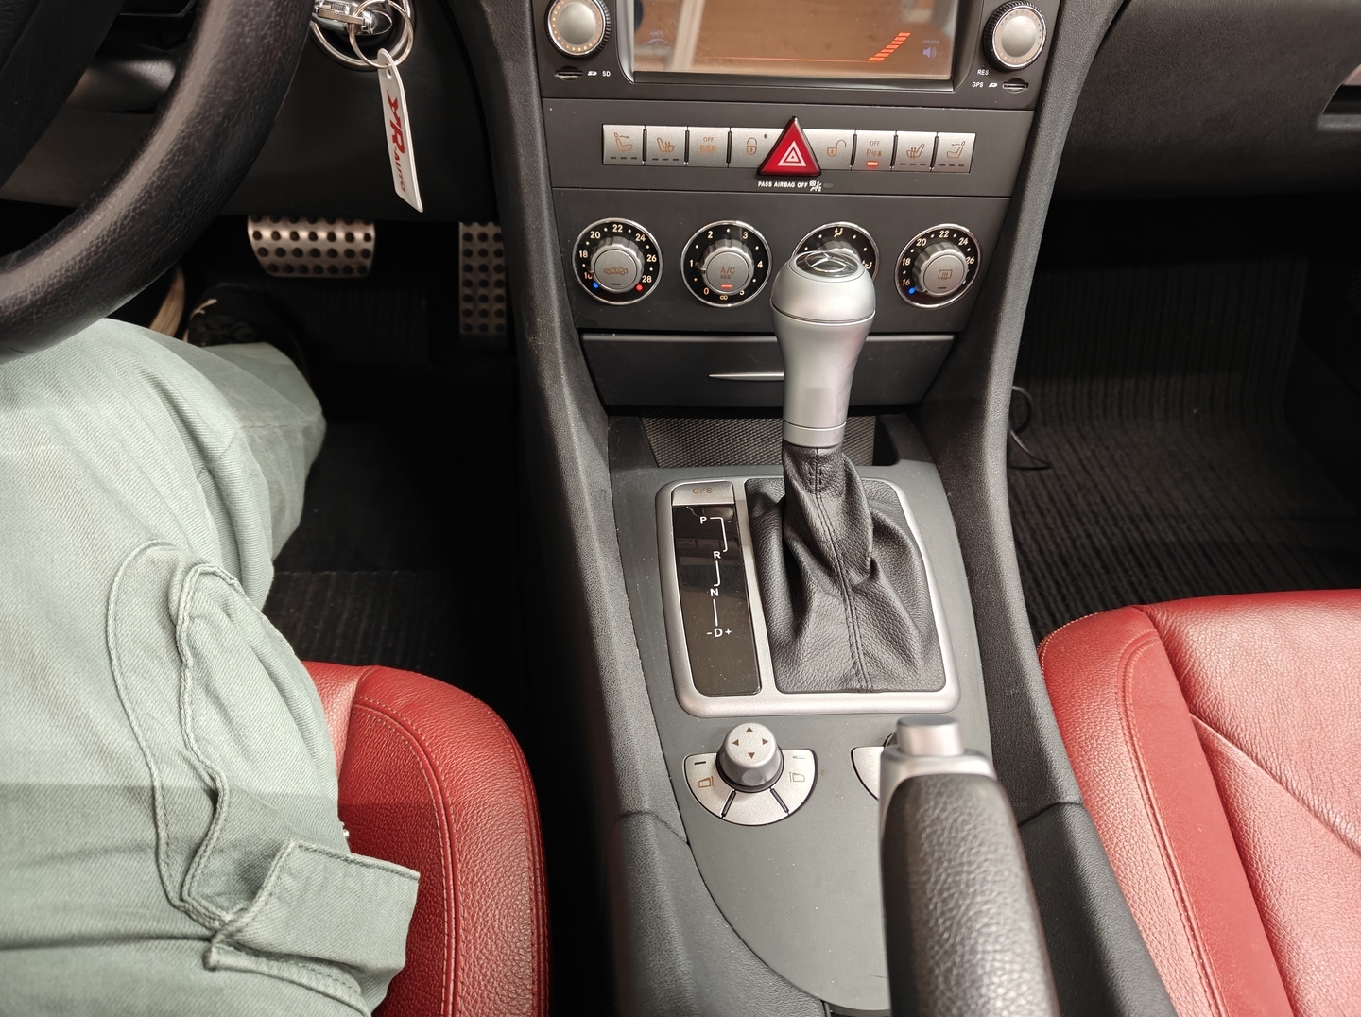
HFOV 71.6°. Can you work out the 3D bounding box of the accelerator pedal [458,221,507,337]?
[{"bbox_3d":[-0.198,-0.238,0.953,0.048,0.025,0.135,0,87,-4],"label":"accelerator pedal"}]

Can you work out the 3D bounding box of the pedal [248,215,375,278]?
[{"bbox_3d":[-0.353,-0.256,0.914,0.122,0.075,0.030,0,0,-4],"label":"pedal"}]

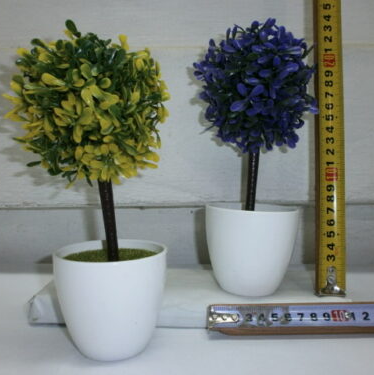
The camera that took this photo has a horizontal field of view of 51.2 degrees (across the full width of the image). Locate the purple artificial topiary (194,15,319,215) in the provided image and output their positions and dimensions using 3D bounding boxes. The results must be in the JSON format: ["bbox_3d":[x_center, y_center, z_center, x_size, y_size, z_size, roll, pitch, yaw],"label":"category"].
[{"bbox_3d":[0.055,-0.056,0.326,0.104,0.160,0.104,0,5,0],"label":"purple artificial topiary"}]

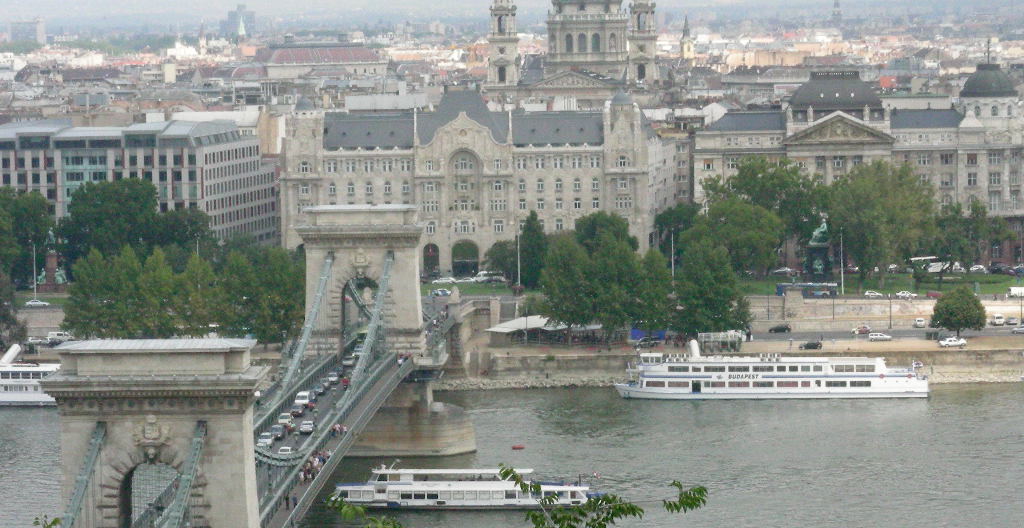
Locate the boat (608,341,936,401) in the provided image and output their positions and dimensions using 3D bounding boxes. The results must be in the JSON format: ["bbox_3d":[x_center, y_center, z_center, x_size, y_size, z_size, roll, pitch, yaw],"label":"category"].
[{"bbox_3d":[44.230,17.580,567.620,51.770,9.700,9.000,0,4,7],"label":"boat"}]

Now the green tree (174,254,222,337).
[{"bbox_3d":[-56.580,6.970,603.270,8.990,17.240,8.990,-1,4,0],"label":"green tree"}]

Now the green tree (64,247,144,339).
[{"bbox_3d":[-74.310,5.900,606.560,14.520,18.150,12.000,-1,4,3],"label":"green tree"}]

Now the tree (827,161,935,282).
[{"bbox_3d":[72.920,-8.070,661.460,21.320,24.840,21.320,-1,4,0],"label":"tree"}]

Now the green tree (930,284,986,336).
[{"bbox_3d":[80.620,8.560,603.580,9.890,9.390,9.890,-1,4,0],"label":"green tree"}]

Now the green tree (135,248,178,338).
[{"bbox_3d":[-64.460,6.070,606.130,8.380,17.770,8.500,-1,4,3],"label":"green tree"}]

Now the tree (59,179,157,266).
[{"bbox_3d":[-82.500,-6.100,683.470,20.400,22.780,20.400,-1,4,0],"label":"tree"}]

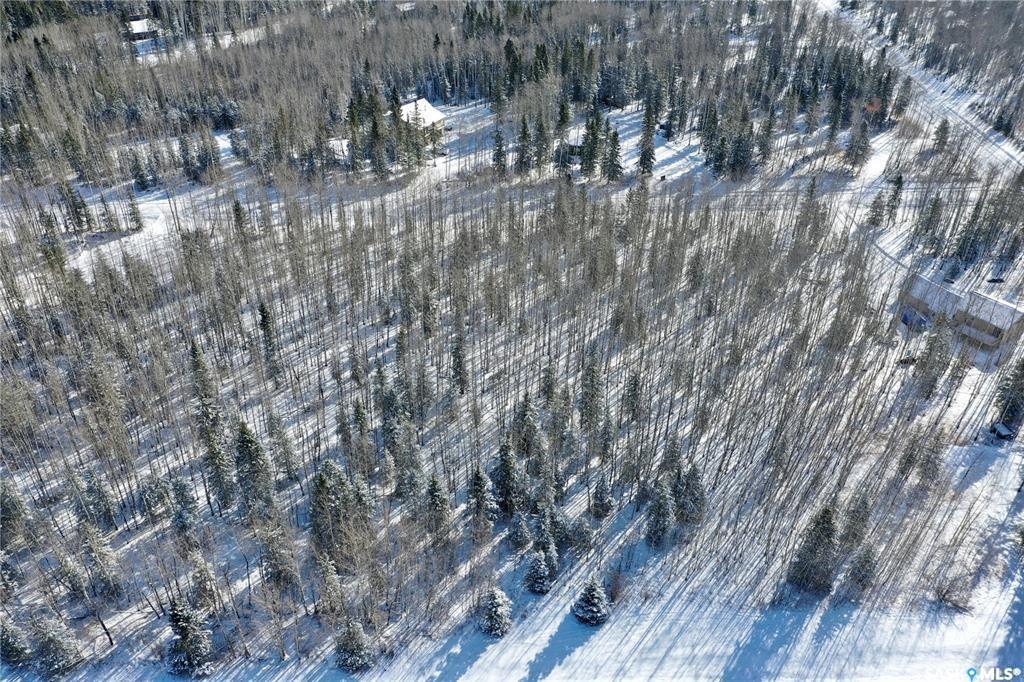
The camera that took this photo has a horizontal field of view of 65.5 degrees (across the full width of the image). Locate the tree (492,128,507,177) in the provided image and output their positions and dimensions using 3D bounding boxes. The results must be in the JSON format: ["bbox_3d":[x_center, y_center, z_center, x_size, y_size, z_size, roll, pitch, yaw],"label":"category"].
[{"bbox_3d":[-2.920,-45.320,191.900,3.420,11.980,3.420,1,33,-1],"label":"tree"}]

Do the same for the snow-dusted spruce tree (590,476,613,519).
[{"bbox_3d":[11.340,19.080,98.970,2.770,6.590,2.770,7,33,8],"label":"snow-dusted spruce tree"}]

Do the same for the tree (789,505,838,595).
[{"bbox_3d":[30.858,20.285,78.966,4.680,10.810,4.680,2,34,0],"label":"tree"}]

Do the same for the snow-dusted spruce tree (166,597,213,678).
[{"bbox_3d":[-29.087,25.597,70.110,3.820,8.960,3.820,2,34,0],"label":"snow-dusted spruce tree"}]

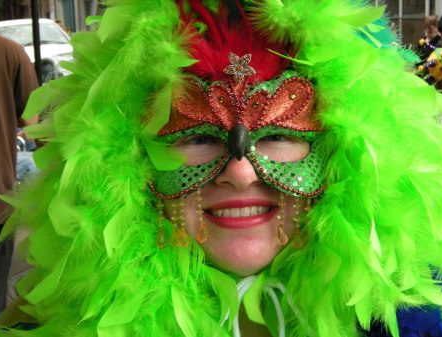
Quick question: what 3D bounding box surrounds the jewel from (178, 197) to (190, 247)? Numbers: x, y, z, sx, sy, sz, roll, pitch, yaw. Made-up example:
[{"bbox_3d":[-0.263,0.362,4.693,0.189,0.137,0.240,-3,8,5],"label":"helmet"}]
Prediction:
[{"bbox_3d":[-0.030,0.043,0.550,0.009,0.041,0.008,-2,5,6],"label":"jewel"}]

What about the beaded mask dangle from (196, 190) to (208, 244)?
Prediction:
[{"bbox_3d":[-0.015,0.038,0.542,0.009,0.043,0.008,-2,5,3],"label":"beaded mask dangle"}]

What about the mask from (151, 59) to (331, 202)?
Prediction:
[{"bbox_3d":[0.013,-0.032,0.545,0.152,0.113,0.065,-2,3,1],"label":"mask"}]

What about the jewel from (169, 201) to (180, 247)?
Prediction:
[{"bbox_3d":[-0.038,0.045,0.553,0.009,0.039,0.008,-2,5,6],"label":"jewel"}]

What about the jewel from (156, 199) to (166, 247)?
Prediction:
[{"bbox_3d":[-0.049,0.045,0.558,0.009,0.041,0.008,-2,5,6],"label":"jewel"}]

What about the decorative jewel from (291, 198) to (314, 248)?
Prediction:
[{"bbox_3d":[0.066,0.045,0.552,0.018,0.041,0.010,-3,5,-9],"label":"decorative jewel"}]

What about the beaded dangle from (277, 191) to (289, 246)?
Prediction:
[{"bbox_3d":[0.049,0.041,0.542,0.009,0.043,0.008,-2,5,-3],"label":"beaded dangle"}]

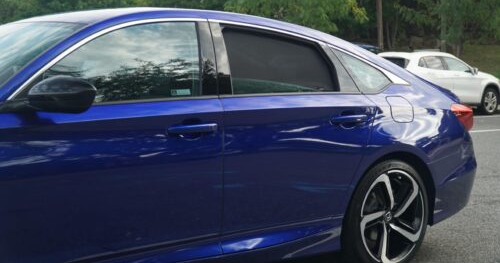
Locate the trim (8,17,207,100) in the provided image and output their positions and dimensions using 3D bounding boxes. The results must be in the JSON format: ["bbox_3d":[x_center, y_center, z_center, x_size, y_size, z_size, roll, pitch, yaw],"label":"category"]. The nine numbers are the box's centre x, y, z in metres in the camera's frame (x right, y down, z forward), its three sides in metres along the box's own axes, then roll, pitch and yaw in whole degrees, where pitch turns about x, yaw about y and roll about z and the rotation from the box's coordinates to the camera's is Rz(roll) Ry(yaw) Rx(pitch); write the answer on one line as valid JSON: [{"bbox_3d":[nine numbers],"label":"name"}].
[{"bbox_3d":[-0.535,-0.316,2.924,1.000,0.364,0.151,-3,6,-38],"label":"trim"}]

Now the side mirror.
[{"bbox_3d":[-0.685,-0.137,2.606,0.177,0.138,0.222,-3,6,-38],"label":"side mirror"}]

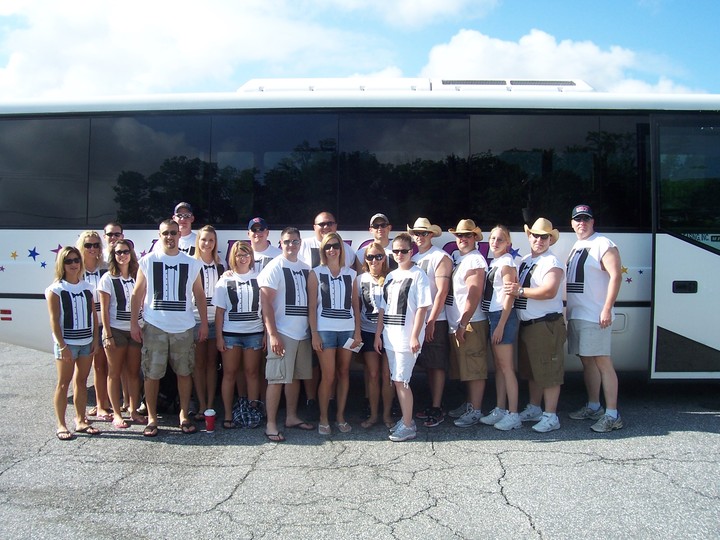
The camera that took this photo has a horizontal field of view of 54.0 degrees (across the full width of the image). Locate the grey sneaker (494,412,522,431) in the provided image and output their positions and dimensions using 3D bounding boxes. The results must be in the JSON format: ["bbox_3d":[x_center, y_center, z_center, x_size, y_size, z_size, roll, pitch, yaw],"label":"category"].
[{"bbox_3d":[1.301,1.314,6.173,0.275,0.110,0.105,0,0,-36],"label":"grey sneaker"}]

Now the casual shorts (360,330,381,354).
[{"bbox_3d":[0.173,0.594,6.130,0.340,0.280,0.250,1,1,2],"label":"casual shorts"}]

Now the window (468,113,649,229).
[{"bbox_3d":[1.980,-0.995,7.071,1.776,1.160,0.060,1,1,4],"label":"window"}]

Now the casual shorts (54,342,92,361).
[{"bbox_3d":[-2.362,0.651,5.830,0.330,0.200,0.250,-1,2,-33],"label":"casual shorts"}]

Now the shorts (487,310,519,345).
[{"bbox_3d":[1.223,0.483,6.050,0.260,0.310,0.330,0,1,-30],"label":"shorts"}]

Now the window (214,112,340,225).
[{"bbox_3d":[-0.871,-1.031,7.257,1.306,1.170,0.060,1,1,4],"label":"window"}]

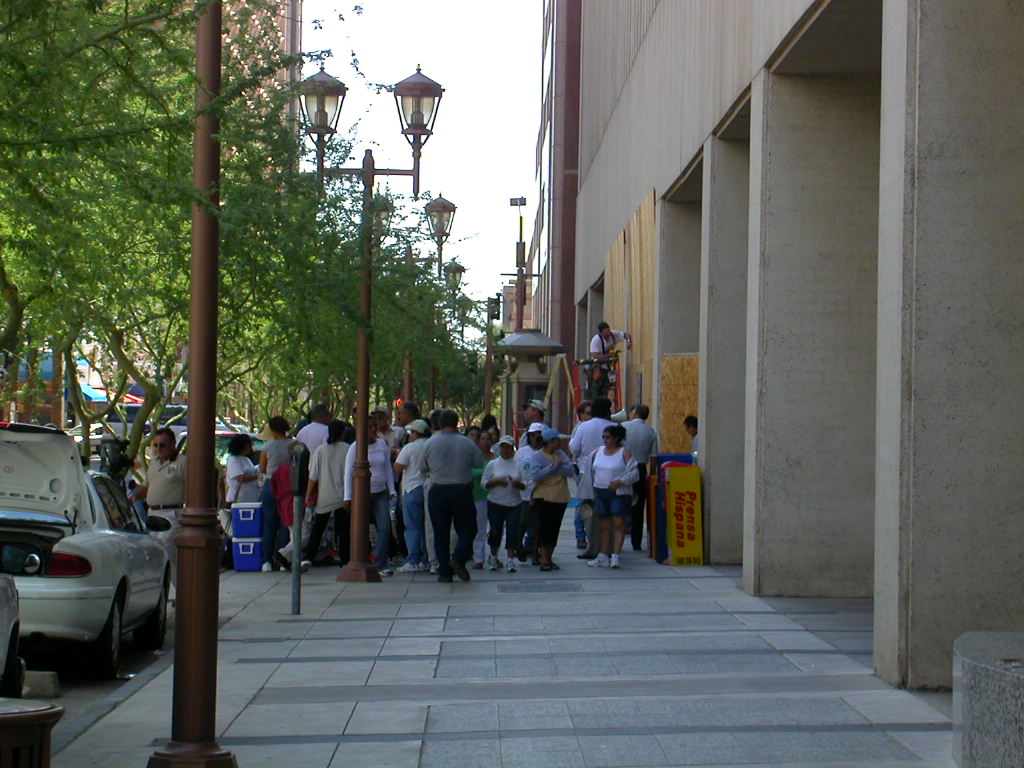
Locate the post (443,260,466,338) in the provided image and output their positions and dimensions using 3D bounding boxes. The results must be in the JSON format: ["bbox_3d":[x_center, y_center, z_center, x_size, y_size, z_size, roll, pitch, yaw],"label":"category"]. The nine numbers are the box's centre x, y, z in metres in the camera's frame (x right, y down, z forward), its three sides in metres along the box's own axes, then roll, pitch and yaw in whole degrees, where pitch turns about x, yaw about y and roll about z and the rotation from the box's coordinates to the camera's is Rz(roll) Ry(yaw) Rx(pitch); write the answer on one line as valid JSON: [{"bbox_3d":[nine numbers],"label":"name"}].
[{"bbox_3d":[-1.859,-0.174,72.800,1.480,5.310,0.490,1,-1,-1],"label":"post"}]

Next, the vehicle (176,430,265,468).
[{"bbox_3d":[-3.876,1.476,45.453,1.770,1.600,4.500,1,-1,-1],"label":"vehicle"}]

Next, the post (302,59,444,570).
[{"bbox_3d":[-1.509,-0.626,33.800,1.480,5.310,0.490,1,-1,-1],"label":"post"}]

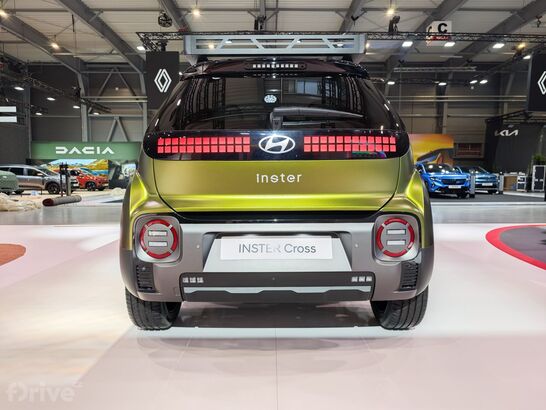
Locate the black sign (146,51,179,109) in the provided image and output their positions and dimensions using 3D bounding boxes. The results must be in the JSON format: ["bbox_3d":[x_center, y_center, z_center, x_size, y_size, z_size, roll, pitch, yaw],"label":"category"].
[{"bbox_3d":[-4.806,-5.370,15.620,1.420,2.500,0.300,0,5,0],"label":"black sign"}]

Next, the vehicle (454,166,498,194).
[{"bbox_3d":[10.900,-1.519,20.745,1.850,1.570,4.400,0,5,-2],"label":"vehicle"}]

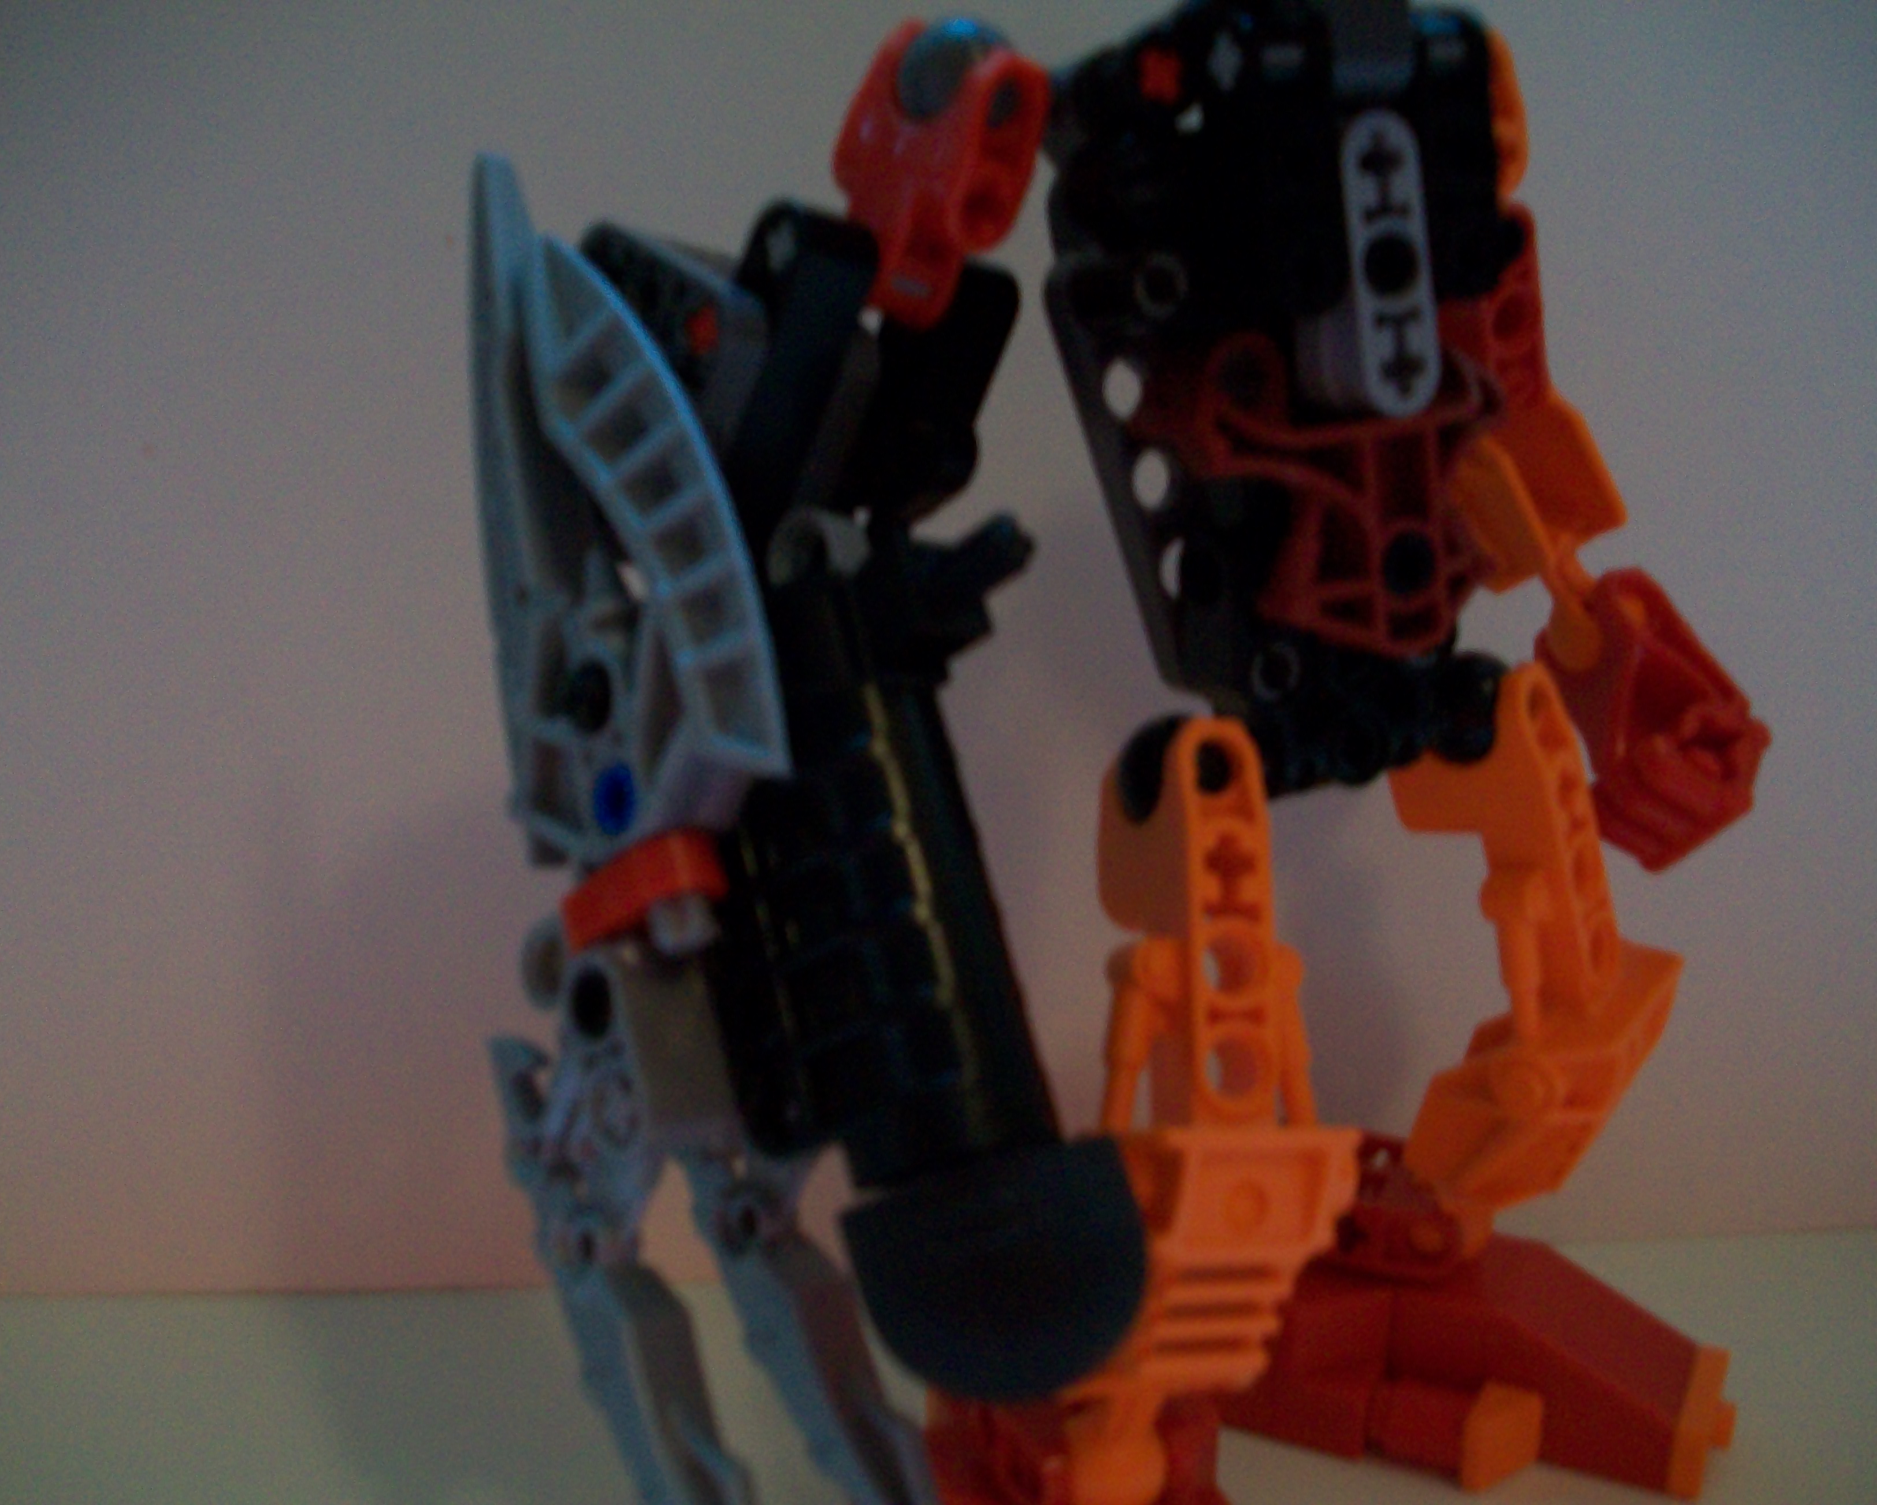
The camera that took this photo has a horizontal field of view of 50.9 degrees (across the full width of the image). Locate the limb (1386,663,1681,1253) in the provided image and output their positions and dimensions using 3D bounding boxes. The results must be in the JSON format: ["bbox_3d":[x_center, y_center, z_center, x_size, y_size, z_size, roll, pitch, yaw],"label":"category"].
[{"bbox_3d":[0.054,0.023,0.184,0.025,0.067,0.018,11,26,36],"label":"limb"}]

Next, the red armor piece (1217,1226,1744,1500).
[{"bbox_3d":[0.054,0.060,0.197,0.048,0.016,0.023,10,22,25],"label":"red armor piece"}]

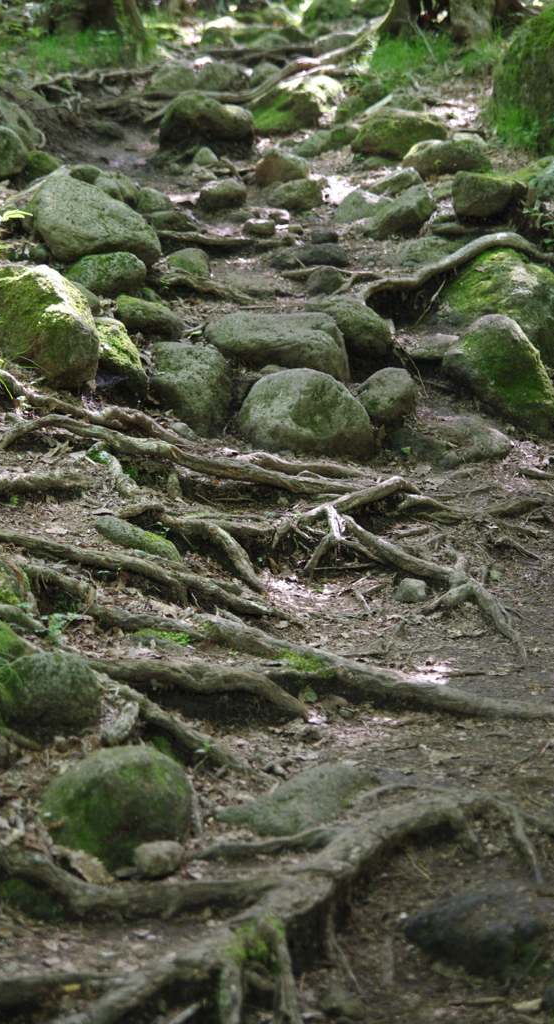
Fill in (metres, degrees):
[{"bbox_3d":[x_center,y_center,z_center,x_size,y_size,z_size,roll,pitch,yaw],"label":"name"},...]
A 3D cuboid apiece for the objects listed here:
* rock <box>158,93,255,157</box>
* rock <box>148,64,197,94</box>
[{"bbox_3d":[-0.437,-2.401,13.200,0.607,0.391,0.480,0,9,0],"label":"rock"},{"bbox_3d":[-0.668,-2.747,13.500,0.317,0.171,0.253,0,11,0],"label":"rock"}]

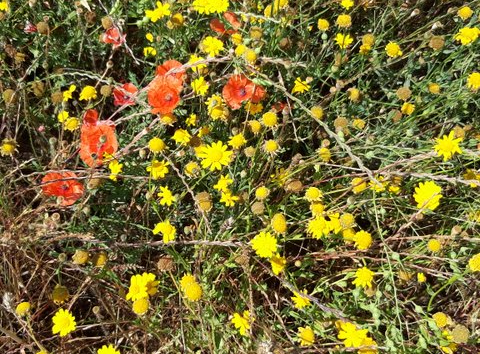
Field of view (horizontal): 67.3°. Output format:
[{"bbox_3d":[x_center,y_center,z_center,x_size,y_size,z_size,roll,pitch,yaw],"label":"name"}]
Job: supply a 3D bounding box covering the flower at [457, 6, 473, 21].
[{"bbox_3d":[0.414,-0.301,0.665,0.029,0.021,0.029,0,63,0],"label":"flower"}]

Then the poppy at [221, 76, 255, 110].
[{"bbox_3d":[-0.001,-0.145,0.621,0.059,0.026,0.059,4,74,-14],"label":"poppy"}]

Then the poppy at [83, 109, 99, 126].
[{"bbox_3d":[-0.252,-0.100,0.608,0.029,0.023,0.029,0,53,0],"label":"poppy"}]

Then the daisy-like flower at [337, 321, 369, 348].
[{"bbox_3d":[0.161,0.226,0.516,0.043,0.015,0.043,1,72,-3],"label":"daisy-like flower"}]

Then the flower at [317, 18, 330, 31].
[{"bbox_3d":[0.150,-0.275,0.652,0.023,0.017,0.023,0,61,0],"label":"flower"}]

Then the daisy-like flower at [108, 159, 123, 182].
[{"bbox_3d":[-0.201,-0.011,0.583,0.032,0.018,0.032,16,47,-18],"label":"daisy-like flower"}]

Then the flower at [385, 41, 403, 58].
[{"bbox_3d":[0.298,-0.248,0.700,0.034,0.018,0.034,0,57,0],"label":"flower"}]

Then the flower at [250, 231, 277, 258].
[{"bbox_3d":[0.035,0.100,0.540,0.039,0.018,0.039,0,70,0],"label":"flower"}]

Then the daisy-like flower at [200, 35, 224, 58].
[{"bbox_3d":[-0.051,-0.242,0.670,0.043,0.018,0.043,0,57,0],"label":"daisy-like flower"}]

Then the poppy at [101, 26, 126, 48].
[{"bbox_3d":[-0.229,-0.254,0.651,0.045,0.032,0.045,0,53,0],"label":"poppy"}]

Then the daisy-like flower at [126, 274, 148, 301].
[{"bbox_3d":[-0.119,0.128,0.419,0.029,0.012,0.029,-8,63,13],"label":"daisy-like flower"}]

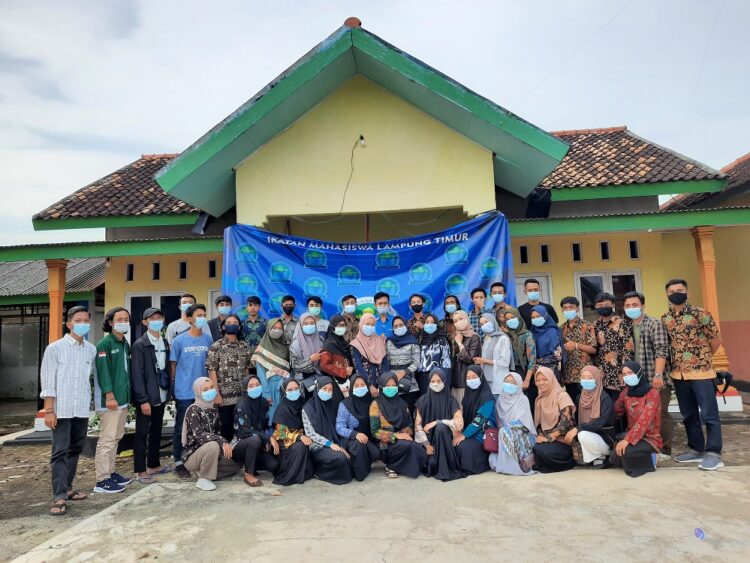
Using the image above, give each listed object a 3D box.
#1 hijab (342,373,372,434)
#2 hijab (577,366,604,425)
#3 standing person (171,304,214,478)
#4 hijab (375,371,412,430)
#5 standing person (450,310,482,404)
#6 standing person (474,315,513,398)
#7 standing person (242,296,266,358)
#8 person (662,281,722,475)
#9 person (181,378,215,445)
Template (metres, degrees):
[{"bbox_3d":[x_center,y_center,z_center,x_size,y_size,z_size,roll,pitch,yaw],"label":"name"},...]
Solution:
[{"bbox_3d":[-0.171,1.200,5.299,0.290,0.597,0.280,-1,-6,-12],"label":"hijab"},{"bbox_3d":[2.058,1.074,5.150,0.260,0.570,0.280,-6,-7,35],"label":"hijab"},{"bbox_3d":[-1.936,1.101,5.677,0.460,1.746,0.340,3,-8,-42],"label":"standing person"},{"bbox_3d":[0.179,1.153,5.250,0.370,0.570,0.350,-2,-4,-8],"label":"hijab"},{"bbox_3d":[0.974,1.078,5.670,0.420,1.543,0.330,-6,-7,30],"label":"standing person"},{"bbox_3d":[1.328,1.106,5.994,0.420,1.513,0.300,-6,-6,42],"label":"standing person"},{"bbox_3d":[-1.435,1.016,6.539,0.450,1.660,0.290,-2,-4,-5],"label":"standing person"},{"bbox_3d":[3.007,0.844,5.154,0.540,1.732,0.380,-7,-8,39],"label":"person"},{"bbox_3d":[-1.536,1.401,5.113,0.480,1.000,0.570,2,-6,-42],"label":"person"}]

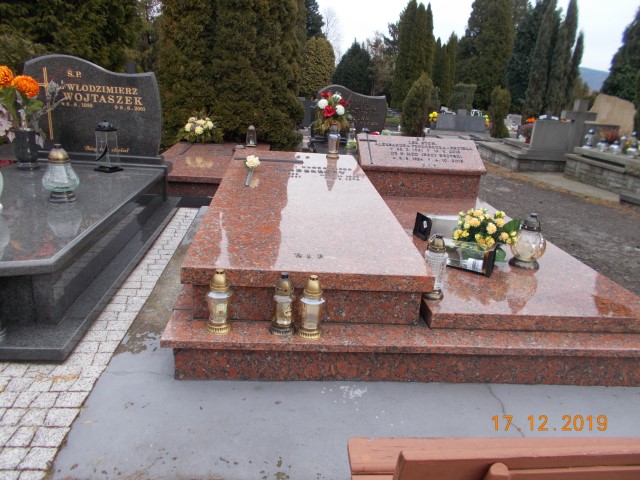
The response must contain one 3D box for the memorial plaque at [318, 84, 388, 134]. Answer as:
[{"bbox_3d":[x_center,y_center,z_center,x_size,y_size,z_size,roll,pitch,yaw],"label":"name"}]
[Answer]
[{"bbox_3d":[0.537,-2.055,7.643,1.120,0.745,0.110,0,19,-14],"label":"memorial plaque"}]

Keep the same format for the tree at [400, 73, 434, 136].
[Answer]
[{"bbox_3d":[2.029,-2.788,10.028,0.646,1.333,0.646,3,19,-6],"label":"tree"}]

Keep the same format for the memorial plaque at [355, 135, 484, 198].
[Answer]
[{"bbox_3d":[0.818,-0.614,3.998,1.021,0.442,0.380,3,19,-6],"label":"memorial plaque"}]

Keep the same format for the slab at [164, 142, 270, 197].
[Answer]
[{"bbox_3d":[-1.113,-0.790,5.188,1.102,0.228,2.071,3,19,-6],"label":"slab"}]

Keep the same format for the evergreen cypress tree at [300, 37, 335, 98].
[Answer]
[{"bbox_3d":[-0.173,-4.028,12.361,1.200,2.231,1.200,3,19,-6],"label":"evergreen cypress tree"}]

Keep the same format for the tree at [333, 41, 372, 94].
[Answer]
[{"bbox_3d":[1.909,-10.011,28.537,2.369,3.407,2.369,3,19,-6],"label":"tree"}]

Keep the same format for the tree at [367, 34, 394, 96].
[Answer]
[{"bbox_3d":[3.575,-10.201,28.609,1.543,3.964,1.543,3,19,-6],"label":"tree"}]

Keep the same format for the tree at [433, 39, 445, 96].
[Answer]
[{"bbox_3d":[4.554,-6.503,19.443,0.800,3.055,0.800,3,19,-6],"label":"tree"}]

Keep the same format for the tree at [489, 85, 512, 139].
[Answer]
[{"bbox_3d":[4.314,-3.063,11.891,0.600,1.404,0.600,3,19,-6],"label":"tree"}]

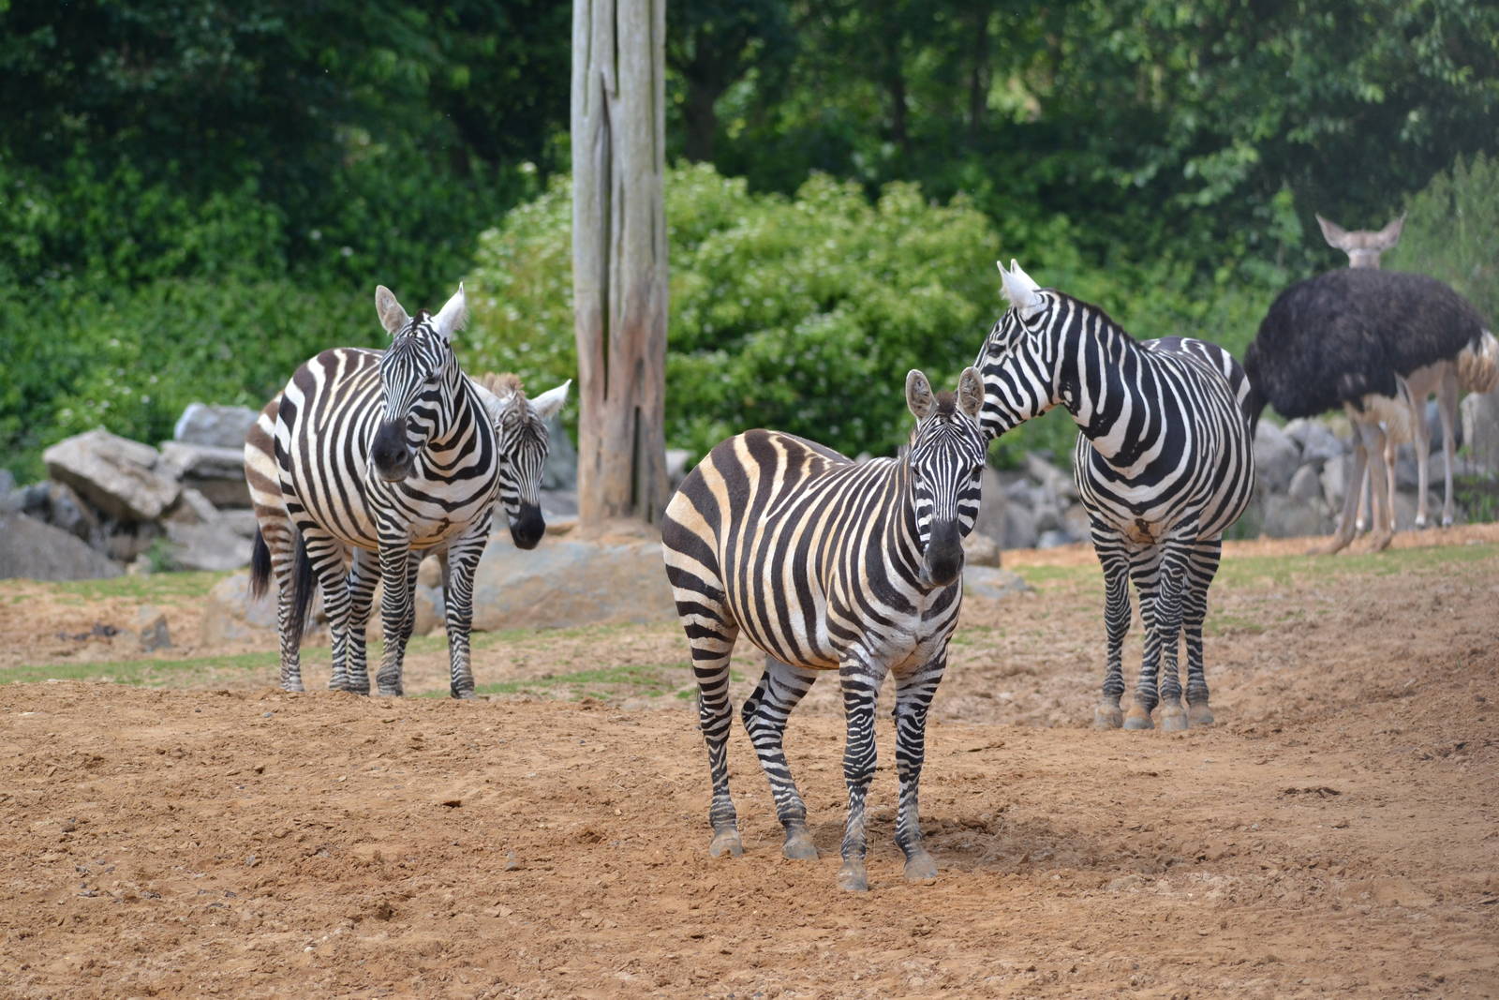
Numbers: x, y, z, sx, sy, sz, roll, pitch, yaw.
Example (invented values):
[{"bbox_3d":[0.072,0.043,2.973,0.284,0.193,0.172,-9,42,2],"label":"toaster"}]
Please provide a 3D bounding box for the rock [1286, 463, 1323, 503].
[{"bbox_3d":[2.705,-0.074,76.000,0.182,0.211,0.200,0,2,0],"label":"rock"}]

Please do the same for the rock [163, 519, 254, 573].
[{"bbox_3d":[-2.360,0.202,69.000,0.450,0.220,0.360,0,2,0],"label":"rock"}]

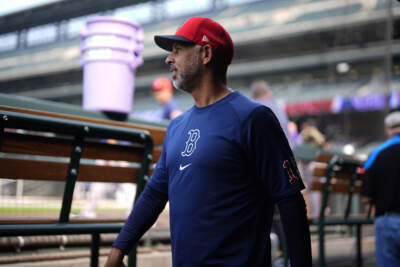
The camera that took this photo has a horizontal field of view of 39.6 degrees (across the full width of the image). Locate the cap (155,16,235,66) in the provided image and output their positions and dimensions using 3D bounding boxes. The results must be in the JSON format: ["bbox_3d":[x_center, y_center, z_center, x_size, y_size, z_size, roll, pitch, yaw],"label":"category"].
[{"bbox_3d":[-0.017,-0.328,1.920,0.275,0.155,0.180,11,-7,-7],"label":"cap"}]

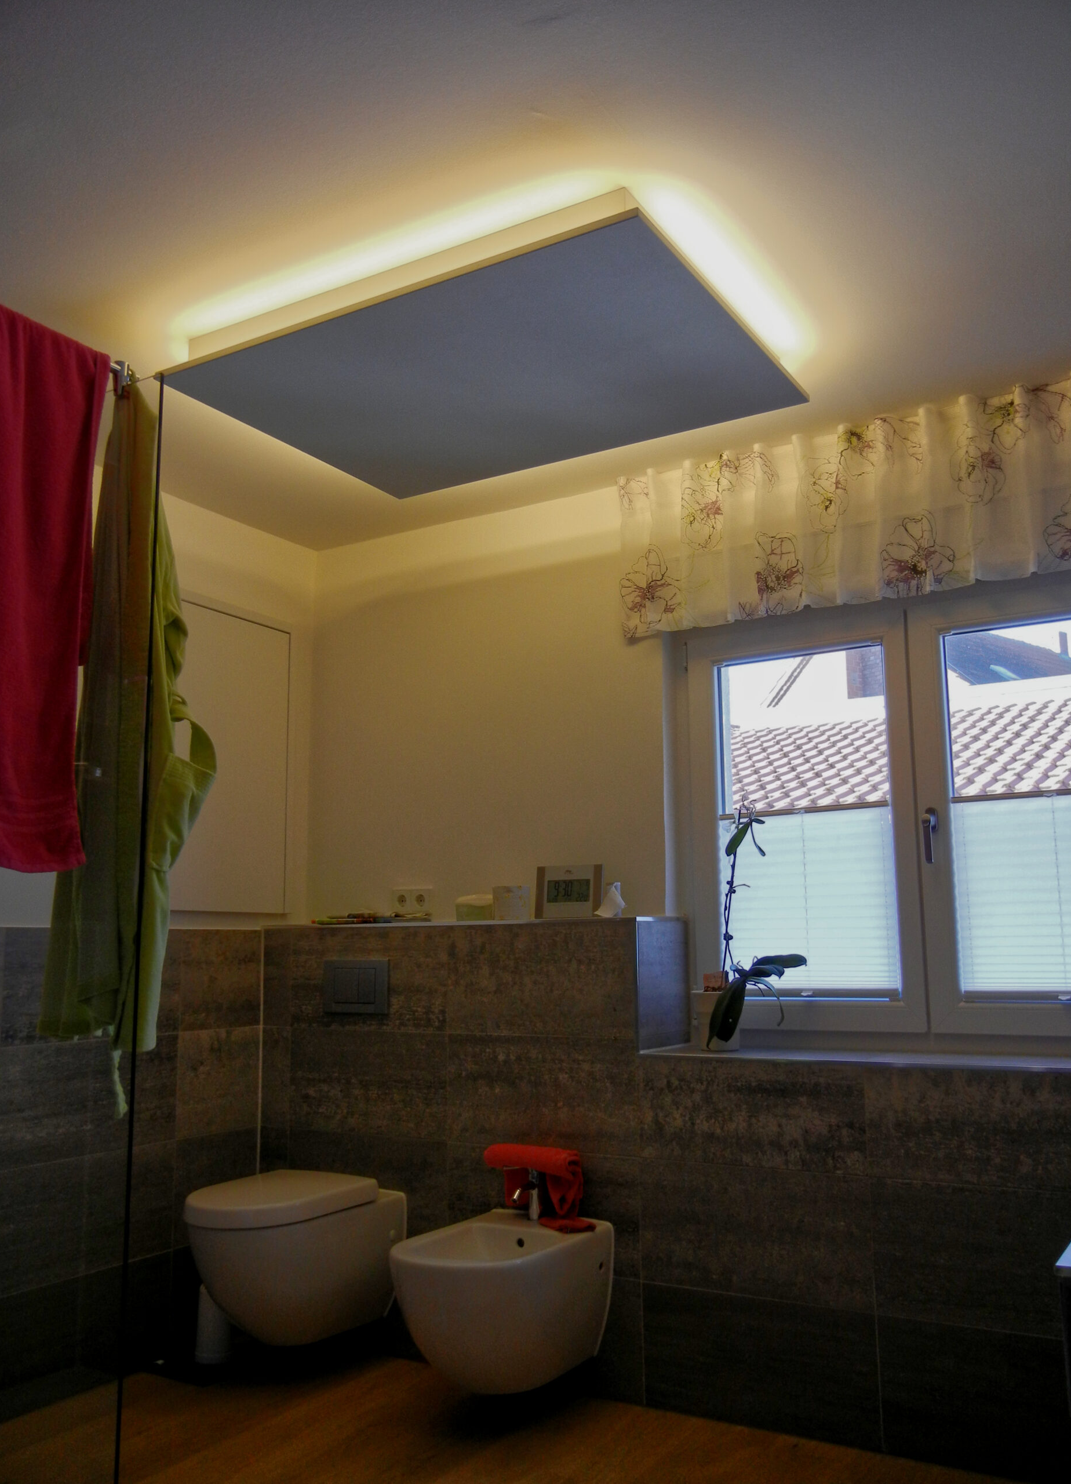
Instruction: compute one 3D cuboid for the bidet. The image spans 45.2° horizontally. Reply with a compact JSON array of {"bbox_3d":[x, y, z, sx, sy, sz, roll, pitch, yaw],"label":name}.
[{"bbox_3d":[-0.104,1.393,3.158,0.373,0.348,0.580,-6,-11,31],"label":"bidet"}]

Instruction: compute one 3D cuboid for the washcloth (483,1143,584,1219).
[{"bbox_3d":[-0.007,1.148,3.364,0.290,0.185,0.105,-6,-11,31],"label":"washcloth"}]

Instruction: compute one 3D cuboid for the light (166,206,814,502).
[{"bbox_3d":[-0.099,-0.852,2.935,1.186,0.097,0.892,-6,-11,31],"label":"light"}]

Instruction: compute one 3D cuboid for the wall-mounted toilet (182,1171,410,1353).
[{"bbox_3d":[-0.685,1.421,3.506,0.375,0.410,0.585,-6,-11,31],"label":"wall-mounted toilet"}]

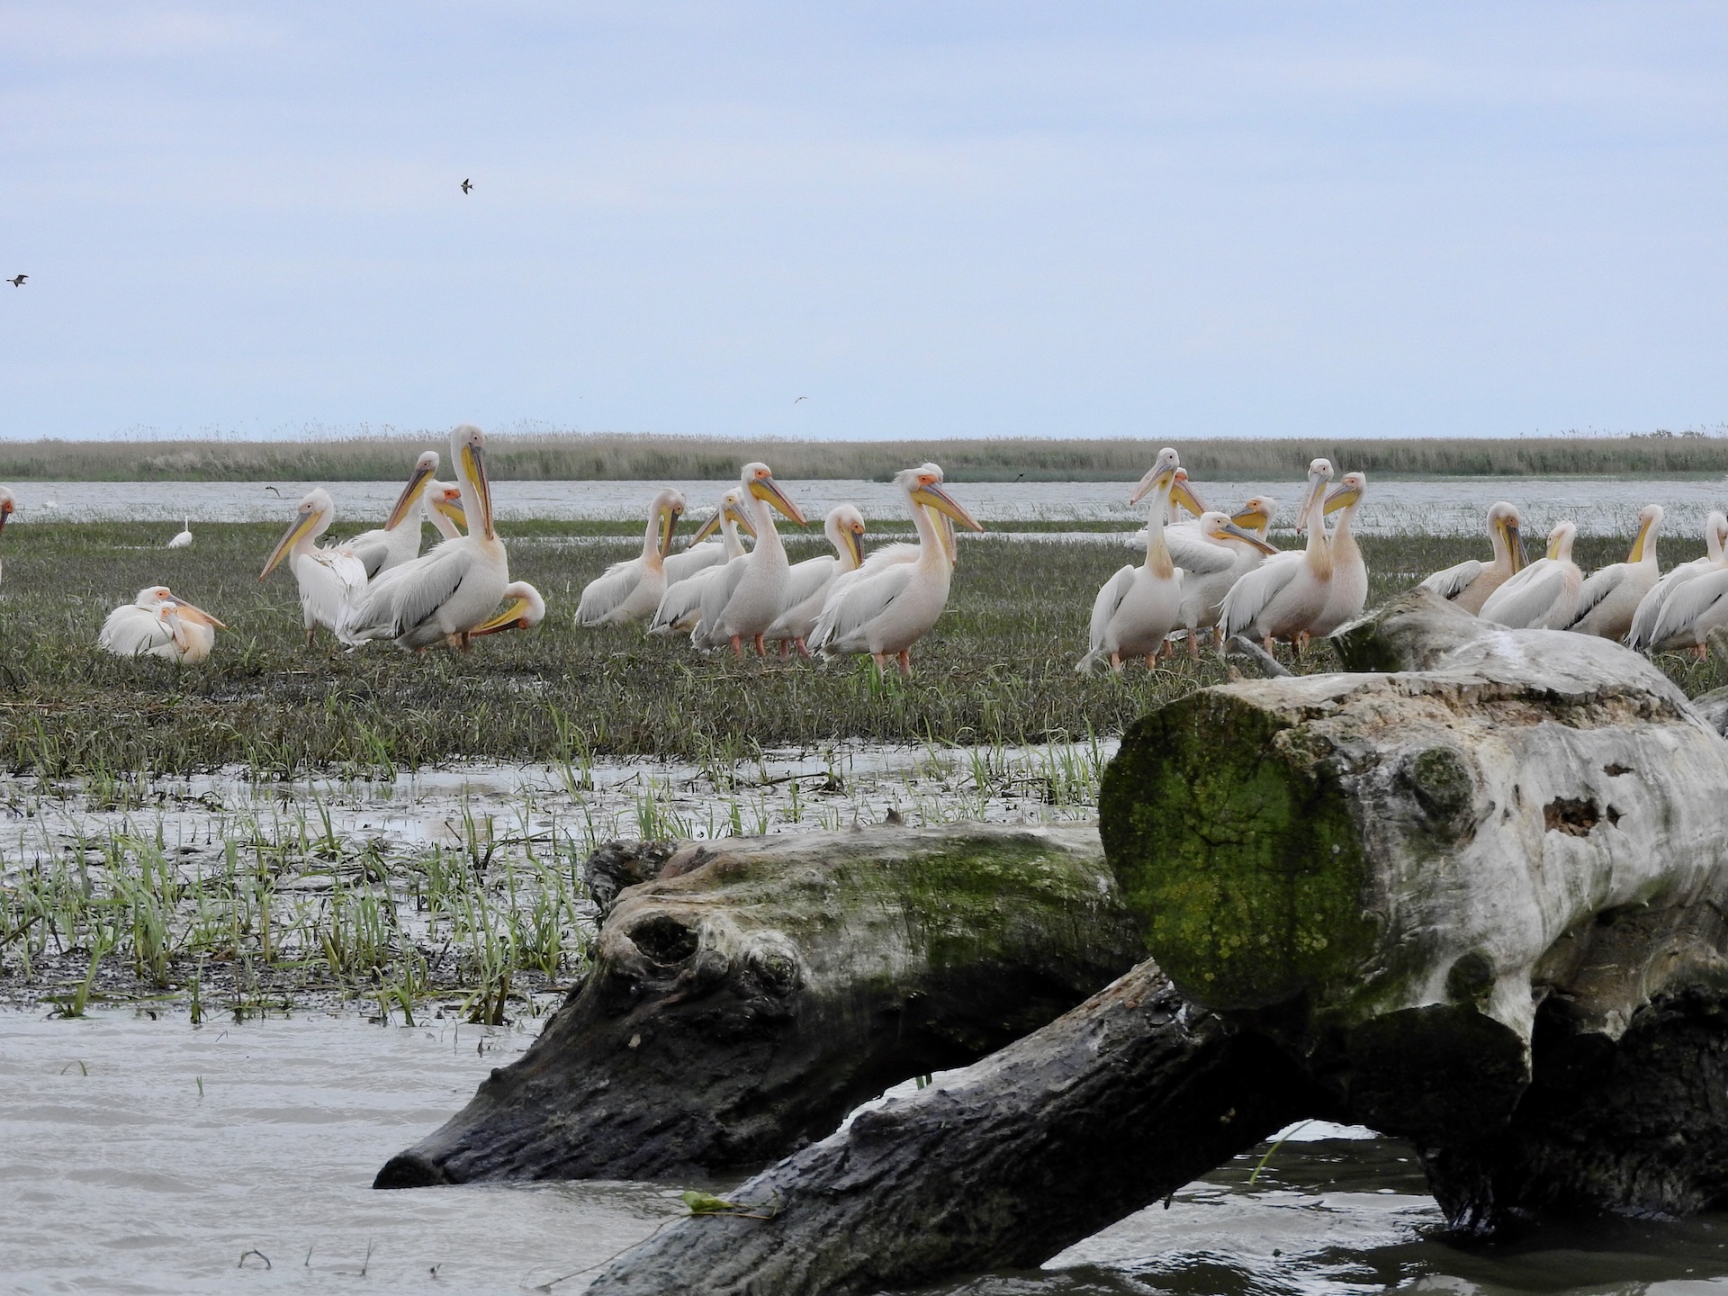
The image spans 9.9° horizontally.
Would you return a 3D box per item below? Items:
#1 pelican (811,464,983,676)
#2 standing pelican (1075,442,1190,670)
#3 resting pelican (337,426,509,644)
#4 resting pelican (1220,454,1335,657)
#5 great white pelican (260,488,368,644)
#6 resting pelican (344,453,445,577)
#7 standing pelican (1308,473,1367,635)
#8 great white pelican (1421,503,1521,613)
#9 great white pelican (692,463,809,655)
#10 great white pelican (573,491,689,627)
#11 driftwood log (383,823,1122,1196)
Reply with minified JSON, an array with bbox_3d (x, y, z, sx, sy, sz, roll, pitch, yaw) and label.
[{"bbox_3d":[0.154,-0.365,47.300,0.760,1.004,0.370,0,1,25],"label":"pelican"},{"bbox_3d":[1.282,-0.409,47.300,0.420,1.068,0.680,-1,1,-32],"label":"standing pelican"},{"bbox_3d":[-2.151,-0.528,48.800,0.800,1.115,0.400,0,1,22],"label":"resting pelican"},{"bbox_3d":[2.138,-0.463,51.500,0.680,1.017,0.400,1,1,42],"label":"resting pelican"},{"bbox_3d":[-2.875,-0.410,52.300,0.420,0.856,0.700,-1,1,-40],"label":"great white pelican"},{"bbox_3d":[-2.735,-0.581,56.500,0.700,1.062,0.380,1,1,28],"label":"resting pelican"},{"bbox_3d":[2.460,-0.474,53.500,0.680,0.955,0.380,1,1,45],"label":"standing pelican"},{"bbox_3d":[3.366,-0.424,55.500,0.660,0.765,0.370,1,1,30],"label":"great white pelican"},{"bbox_3d":[-0.579,-0.445,51.000,0.660,0.993,0.380,1,1,42],"label":"great white pelican"},{"bbox_3d":[-1.400,-0.523,60.000,0.680,0.860,0.360,1,1,28],"label":"great white pelican"},{"bbox_3d":[-0.119,0.543,15.200,1.280,0.560,0.600,0,1,0],"label":"driftwood log"}]

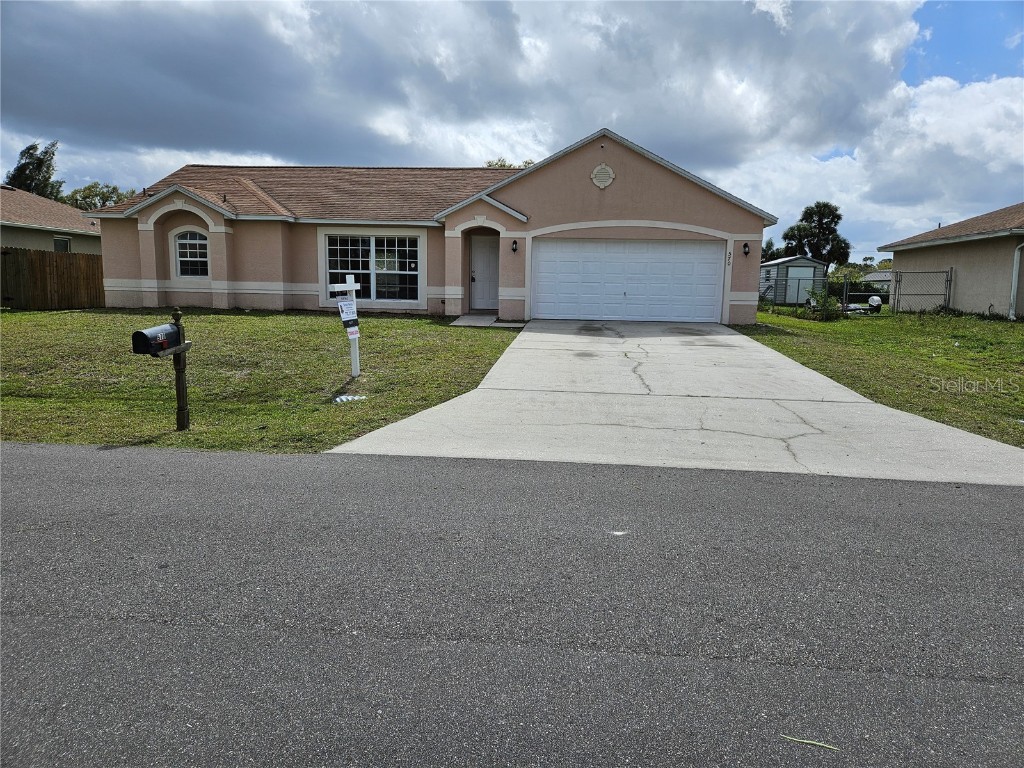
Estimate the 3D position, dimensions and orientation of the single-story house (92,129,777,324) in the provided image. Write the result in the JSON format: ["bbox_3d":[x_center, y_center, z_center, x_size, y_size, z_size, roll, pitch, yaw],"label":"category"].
[{"bbox_3d":[-2.123,-4.793,22.558,18.400,4.800,10.100,2,8,5],"label":"single-story house"}]

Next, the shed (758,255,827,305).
[{"bbox_3d":[15.800,-5.830,38.600,2.650,2.680,3.400,2,8,4],"label":"shed"}]

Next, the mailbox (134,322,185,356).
[{"bbox_3d":[-3.602,-0.461,6.900,0.178,0.235,0.520,2,12,4],"label":"mailbox"}]

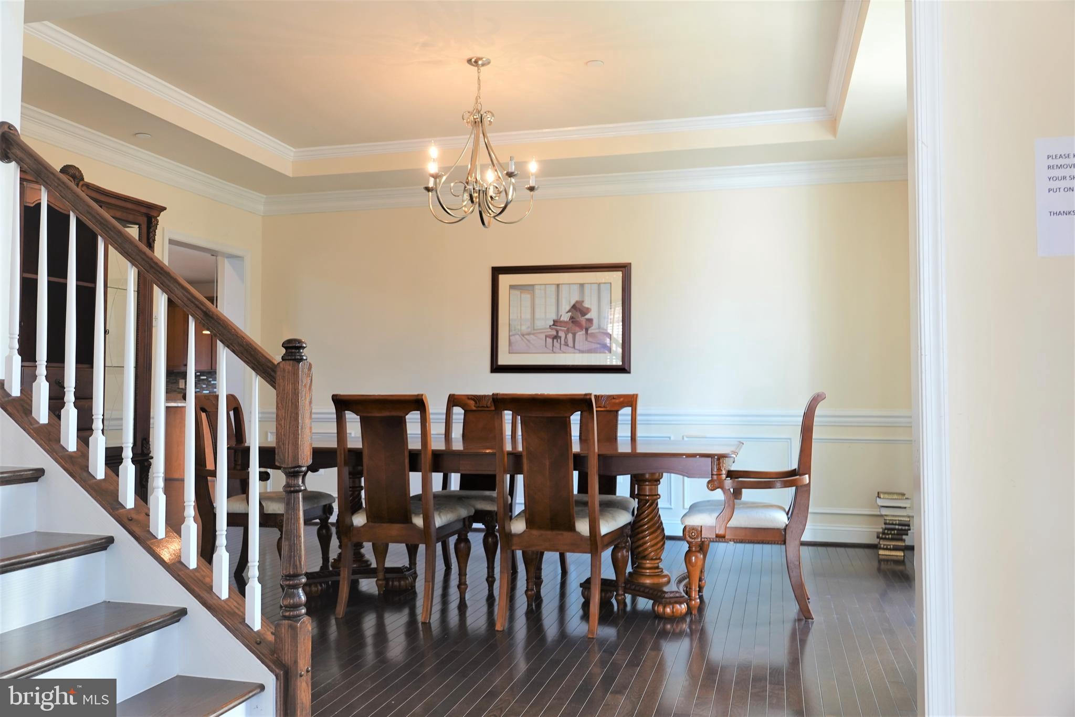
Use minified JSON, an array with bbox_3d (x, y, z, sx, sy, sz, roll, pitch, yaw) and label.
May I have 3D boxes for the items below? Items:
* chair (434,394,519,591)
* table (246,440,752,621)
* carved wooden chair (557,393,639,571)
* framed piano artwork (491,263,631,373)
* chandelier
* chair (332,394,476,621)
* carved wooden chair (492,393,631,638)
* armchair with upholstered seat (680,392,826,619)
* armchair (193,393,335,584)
[{"bbox_3d":[-0.353,0.701,4.767,0.535,1.010,0.596,-1,-2,15],"label":"chair"},{"bbox_3d":[-0.189,0.807,4.332,2.368,0.763,1.040,-1,-2,15],"label":"table"},{"bbox_3d":[0.283,0.695,4.604,0.535,1.010,0.596,-1,-2,15],"label":"carved wooden chair"},{"bbox_3d":[0.161,-0.288,6.271,1.036,0.784,0.035,-1,-2,15],"label":"framed piano artwork"},{"bbox_3d":[-0.297,-1.134,4.445,0.581,0.823,0.581,0,-2,0],"label":"chandelier"},{"bbox_3d":[-0.634,0.674,4.122,0.535,1.010,0.596,-1,-2,15],"label":"chair"},{"bbox_3d":[0.116,0.666,3.896,0.535,1.010,0.586,-1,-2,15],"label":"carved wooden chair"},{"bbox_3d":[1.030,0.673,4.134,0.651,1.018,0.566,-1,-2,15],"label":"armchair with upholstered seat"},{"bbox_3d":[-1.499,0.693,4.635,0.651,1.013,0.566,-1,-2,15],"label":"armchair"}]

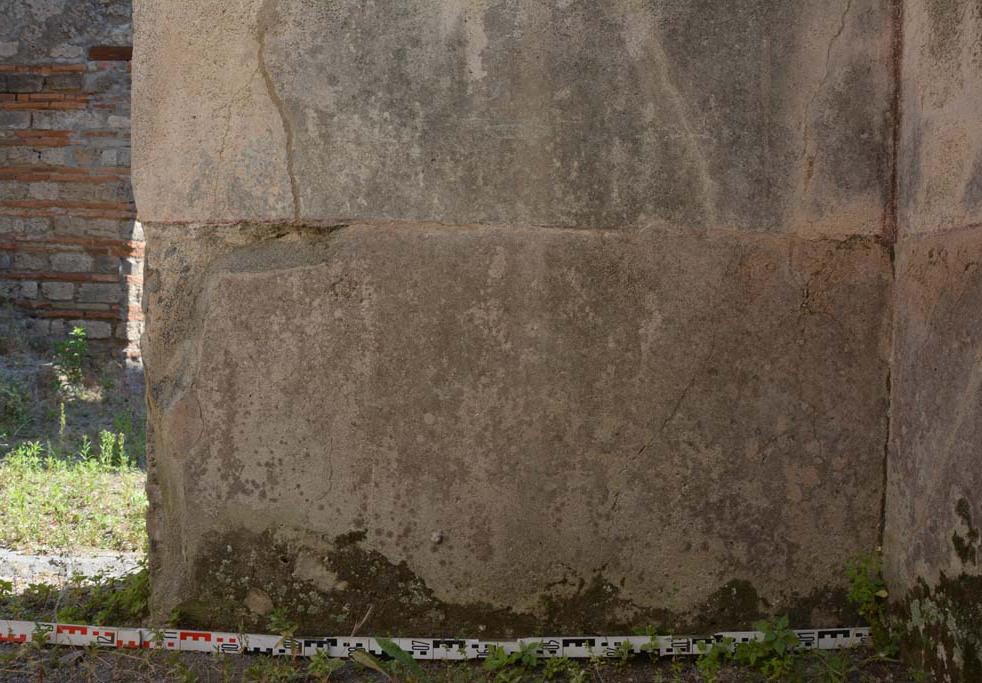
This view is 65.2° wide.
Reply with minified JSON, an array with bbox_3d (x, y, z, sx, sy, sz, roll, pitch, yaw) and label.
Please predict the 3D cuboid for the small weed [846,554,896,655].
[{"bbox_3d":[0.590,0.406,1.190,0.078,0.155,0.075,0,2,0],"label":"small weed"}]

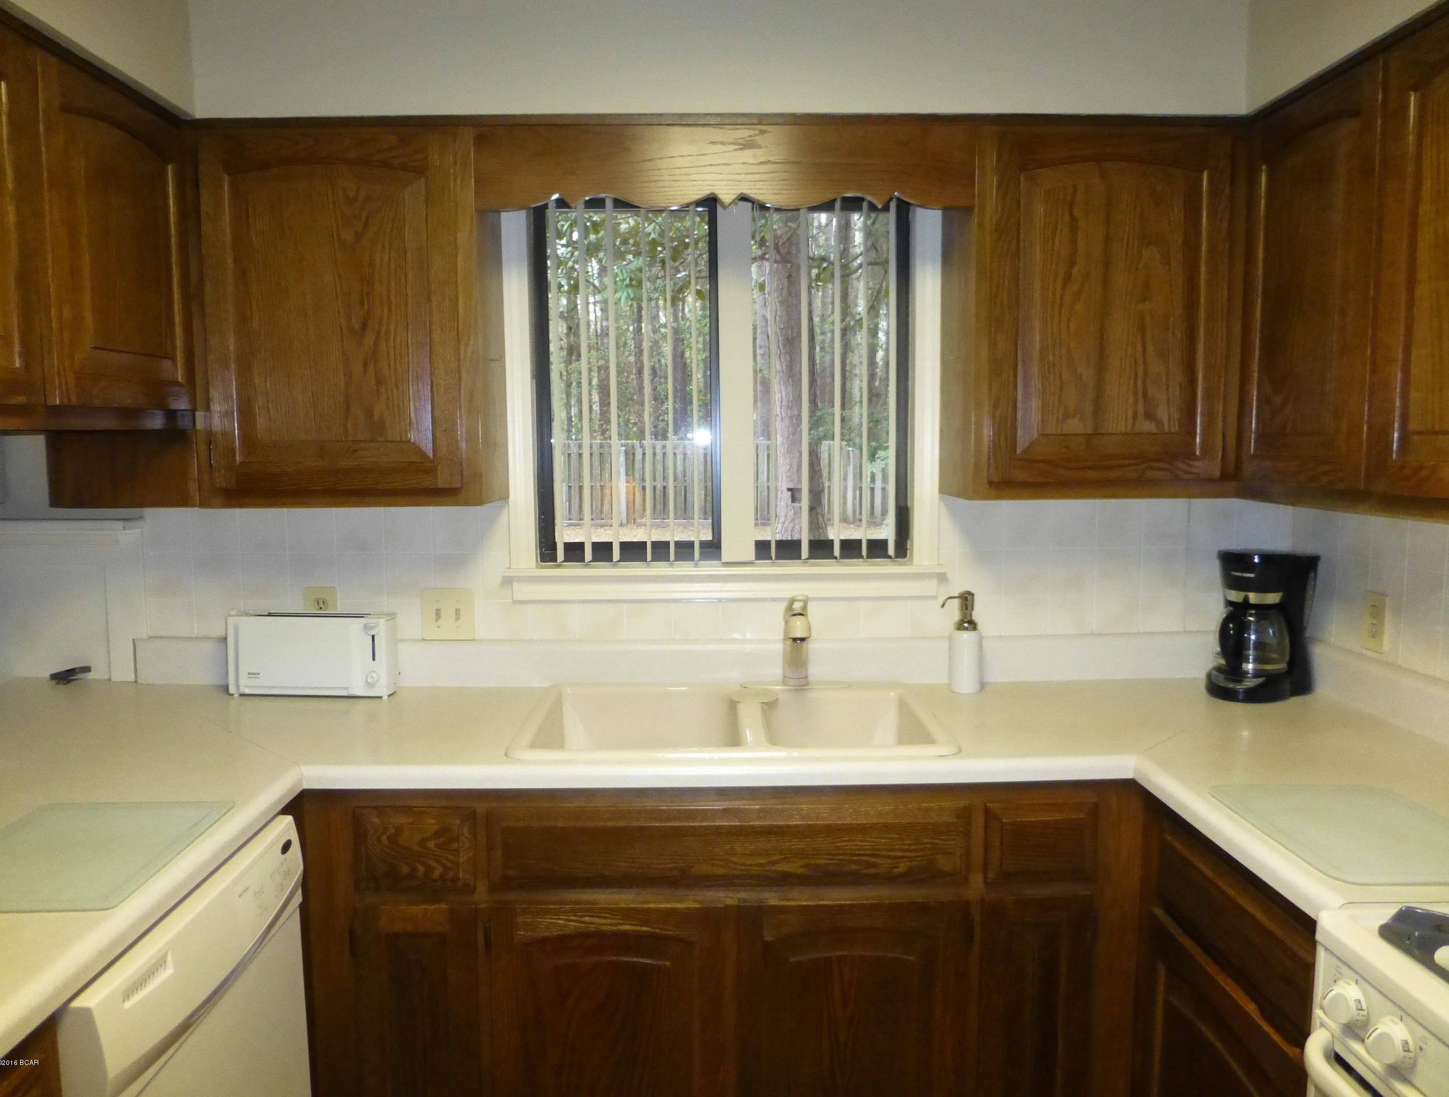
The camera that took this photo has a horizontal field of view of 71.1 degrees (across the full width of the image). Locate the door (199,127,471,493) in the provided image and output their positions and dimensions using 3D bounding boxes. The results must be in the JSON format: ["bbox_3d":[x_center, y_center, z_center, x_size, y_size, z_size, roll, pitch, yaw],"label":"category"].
[{"bbox_3d":[-0.760,-0.465,1.993,0.491,0.695,0.030,-1,6,-1],"label":"door"}]

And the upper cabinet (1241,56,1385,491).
[{"bbox_3d":[1.181,-0.453,1.801,0.320,0.695,0.402,-1,6,-1],"label":"upper cabinet"}]

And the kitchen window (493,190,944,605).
[{"bbox_3d":[-0.001,-0.351,2.351,1.015,0.935,0.120,-1,6,-1],"label":"kitchen window"}]

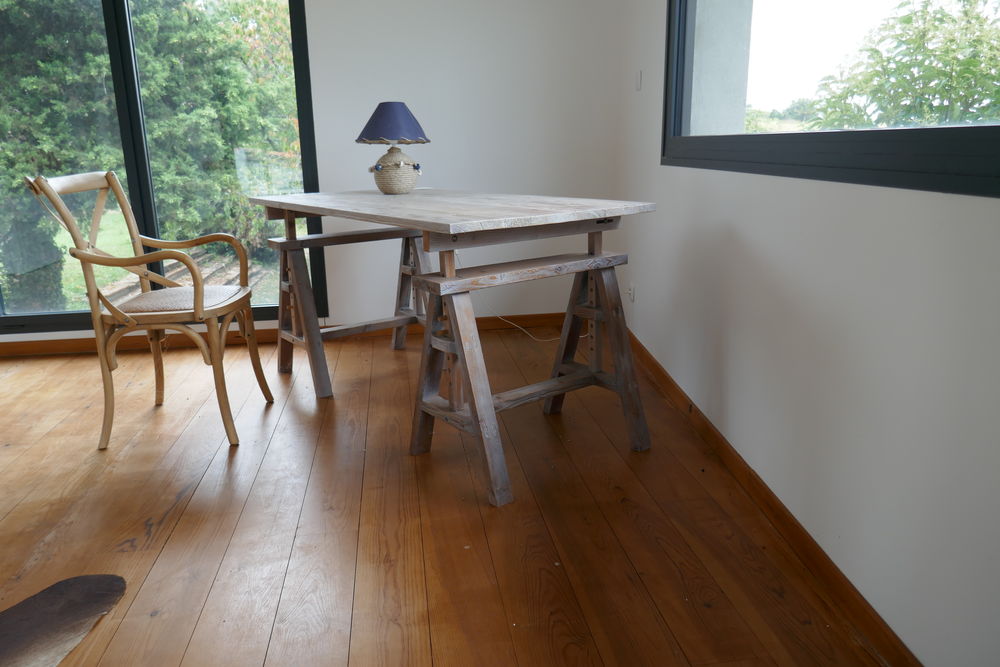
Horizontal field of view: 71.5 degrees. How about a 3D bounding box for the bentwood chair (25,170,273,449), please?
[{"bbox_3d":[-1.181,-0.104,2.405,0.581,0.893,0.504,-1,15,-1],"label":"bentwood chair"}]

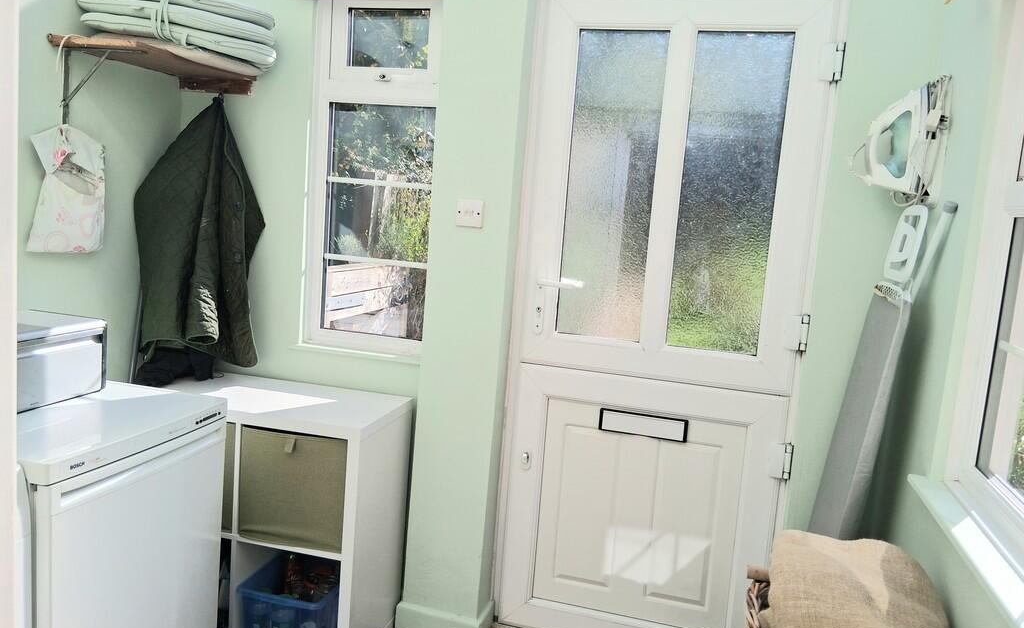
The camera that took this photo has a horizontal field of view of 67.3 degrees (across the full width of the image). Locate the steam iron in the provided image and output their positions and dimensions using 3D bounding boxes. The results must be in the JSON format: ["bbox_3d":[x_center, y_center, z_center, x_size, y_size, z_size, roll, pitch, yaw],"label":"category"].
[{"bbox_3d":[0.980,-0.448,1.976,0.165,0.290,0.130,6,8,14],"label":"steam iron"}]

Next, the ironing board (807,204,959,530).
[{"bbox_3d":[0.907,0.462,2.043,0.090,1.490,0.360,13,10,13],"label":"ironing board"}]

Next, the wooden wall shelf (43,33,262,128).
[{"bbox_3d":[-1.068,-0.667,2.346,0.280,0.232,0.540,6,8,14],"label":"wooden wall shelf"}]

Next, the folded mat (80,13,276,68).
[{"bbox_3d":[-0.994,-0.830,2.354,0.365,0.058,0.430,6,8,14],"label":"folded mat"}]

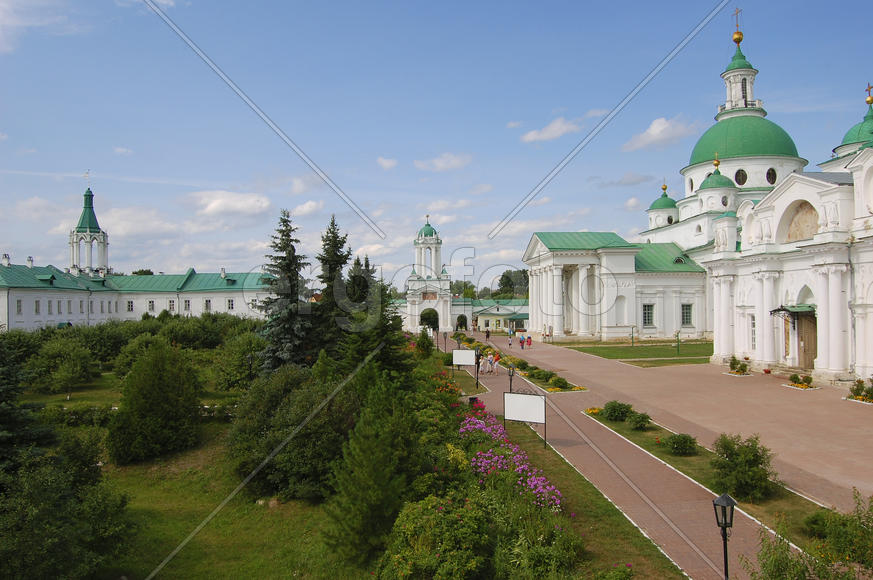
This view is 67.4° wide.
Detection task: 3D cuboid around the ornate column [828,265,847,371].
[{"bbox_3d":[25.167,1.764,41.200,0.850,6.700,0.850,0,-2,-1],"label":"ornate column"}]

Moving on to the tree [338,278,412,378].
[{"bbox_3d":[-3.540,2.650,38.000,4.200,6.600,4.200,0,-1,-4],"label":"tree"}]

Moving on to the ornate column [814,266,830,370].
[{"bbox_3d":[25.117,1.865,42.500,0.850,6.700,0.850,0,-2,-1],"label":"ornate column"}]

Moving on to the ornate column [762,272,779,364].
[{"bbox_3d":[24.985,2.087,49.100,0.850,6.700,0.850,0,-2,-1],"label":"ornate column"}]

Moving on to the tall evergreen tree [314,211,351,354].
[{"bbox_3d":[-7.000,0.400,44.000,3.500,11.000,3.500,0,-1,-4],"label":"tall evergreen tree"}]

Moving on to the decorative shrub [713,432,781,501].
[{"bbox_3d":[8.477,4.858,18.000,1.650,1.600,1.600,0,-2,0],"label":"decorative shrub"}]

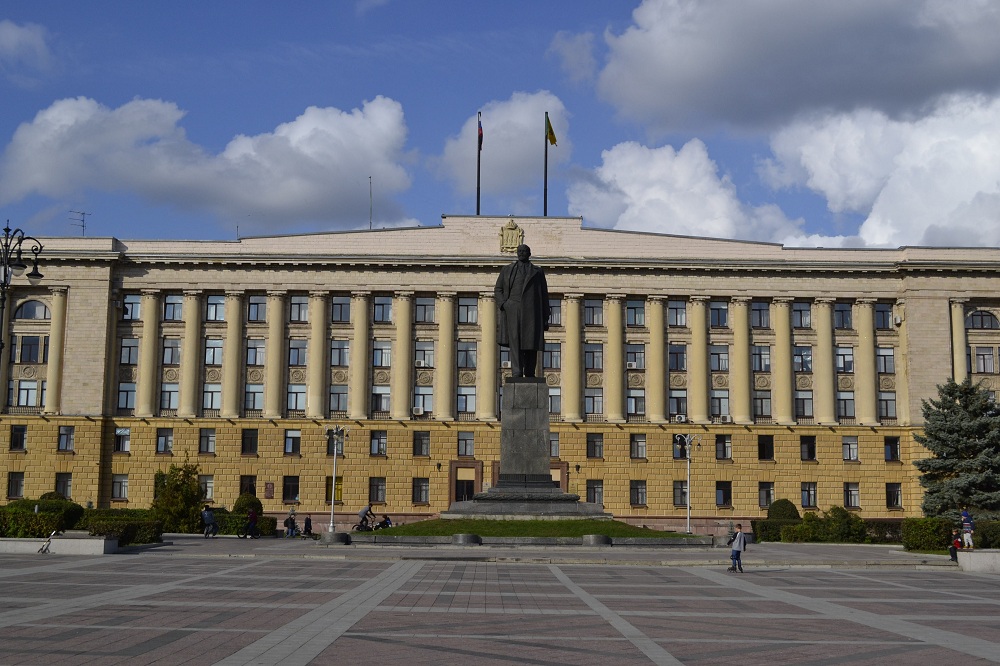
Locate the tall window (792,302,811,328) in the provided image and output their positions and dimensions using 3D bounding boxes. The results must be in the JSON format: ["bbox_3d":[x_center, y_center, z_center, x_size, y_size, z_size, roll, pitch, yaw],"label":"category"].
[{"bbox_3d":[26.524,-1.491,102.257,1.496,2.222,0.200,1,-8,-1],"label":"tall window"}]

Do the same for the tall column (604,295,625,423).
[{"bbox_3d":[9.569,2.130,95.953,1.470,10.520,1.365,1,-8,-1],"label":"tall column"}]

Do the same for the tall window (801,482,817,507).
[{"bbox_3d":[26.316,13.772,99.174,1.272,2.014,0.200,1,-8,-1],"label":"tall window"}]

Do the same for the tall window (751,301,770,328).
[{"bbox_3d":[23.029,-1.565,102.837,1.530,2.368,0.250,1,-8,-1],"label":"tall window"}]

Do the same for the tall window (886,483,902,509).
[{"bbox_3d":[31.165,12.900,92.204,1.188,1.944,0.250,1,-8,0],"label":"tall window"}]

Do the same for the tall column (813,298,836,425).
[{"bbox_3d":[26.884,2.354,96.319,1.600,10.500,1.500,1,-8,-1],"label":"tall column"}]

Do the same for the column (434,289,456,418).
[{"bbox_3d":[-4.680,1.987,101.279,1.600,11.274,1.500,1,-8,-1],"label":"column"}]

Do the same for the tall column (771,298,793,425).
[{"bbox_3d":[23.567,2.308,96.095,1.470,10.520,1.365,1,-8,-1],"label":"tall column"}]

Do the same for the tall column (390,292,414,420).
[{"bbox_3d":[-7.835,1.829,93.826,1.500,10.374,1.450,1,-8,0],"label":"tall column"}]

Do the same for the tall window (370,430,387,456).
[{"bbox_3d":[-9.761,8.980,94.979,1.312,2.031,0.250,1,-8,-1],"label":"tall window"}]

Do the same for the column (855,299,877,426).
[{"bbox_3d":[30.566,2.397,96.166,1.470,10.520,1.365,1,-8,-1],"label":"column"}]

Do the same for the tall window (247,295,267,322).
[{"bbox_3d":[-19.630,-1.930,94.697,1.405,2.073,0.250,1,-8,0],"label":"tall window"}]

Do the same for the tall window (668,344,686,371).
[{"bbox_3d":[15.625,2.194,102.344,1.510,2.260,0.250,1,-8,-1],"label":"tall window"}]

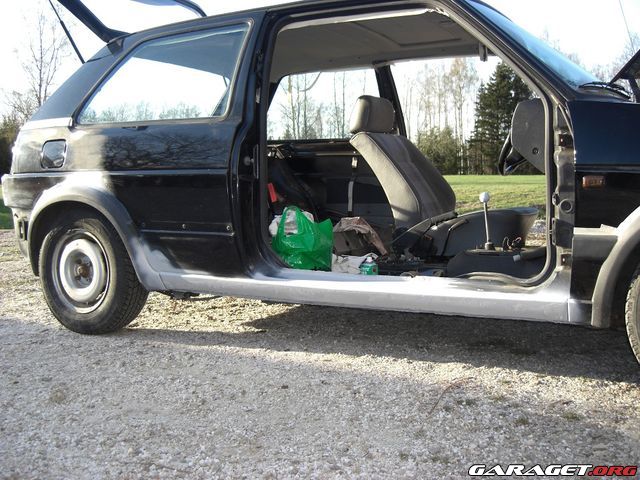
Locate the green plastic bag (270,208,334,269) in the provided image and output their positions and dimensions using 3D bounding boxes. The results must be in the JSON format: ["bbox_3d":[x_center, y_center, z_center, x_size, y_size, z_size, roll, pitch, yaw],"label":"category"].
[{"bbox_3d":[-0.078,0.009,2.907,0.240,0.290,0.190,2,6,27],"label":"green plastic bag"}]

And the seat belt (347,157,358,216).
[{"bbox_3d":[0.189,-0.302,3.979,0.065,0.345,0.035,2,6,27],"label":"seat belt"}]

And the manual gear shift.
[{"bbox_3d":[0.721,-0.084,3.041,0.065,0.258,0.055,2,6,27],"label":"manual gear shift"}]

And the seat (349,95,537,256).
[{"bbox_3d":[0.595,-0.321,3.480,0.880,0.820,0.500,2,6,27],"label":"seat"}]

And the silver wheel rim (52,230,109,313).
[{"bbox_3d":[-1.018,0.137,3.128,0.370,0.370,0.140,2,6,27],"label":"silver wheel rim"}]

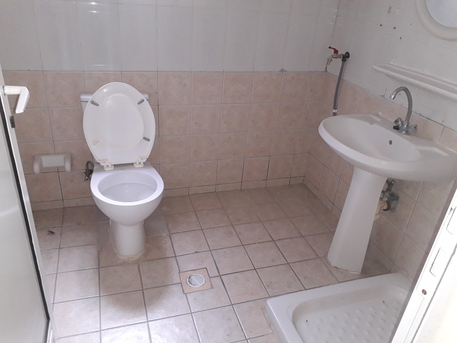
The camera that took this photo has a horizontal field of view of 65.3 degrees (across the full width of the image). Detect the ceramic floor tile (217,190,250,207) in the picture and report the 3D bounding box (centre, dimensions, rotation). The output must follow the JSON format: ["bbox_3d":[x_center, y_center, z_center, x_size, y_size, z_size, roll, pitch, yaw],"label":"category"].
[{"bbox_3d":[0.030,0.200,2.542,0.199,0.012,0.198,-5,30,-18],"label":"ceramic floor tile"}]

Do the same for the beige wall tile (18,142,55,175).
[{"bbox_3d":[-1.110,-0.079,2.081,0.200,0.200,0.010,-5,30,-18],"label":"beige wall tile"}]

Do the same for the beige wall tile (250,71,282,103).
[{"bbox_3d":[0.251,-0.548,2.343,0.200,0.200,0.010,-5,30,-18],"label":"beige wall tile"}]

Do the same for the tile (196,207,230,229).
[{"bbox_3d":[-0.098,0.312,2.327,0.200,0.009,0.198,-5,30,-18],"label":"tile"}]

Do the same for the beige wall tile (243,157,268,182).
[{"bbox_3d":[0.204,-0.015,2.626,0.200,0.200,0.010,-5,30,-18],"label":"beige wall tile"}]

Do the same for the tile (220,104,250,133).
[{"bbox_3d":[0.044,-0.355,2.375,0.199,0.200,0.010,-5,30,-18],"label":"tile"}]

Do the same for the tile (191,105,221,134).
[{"bbox_3d":[-0.147,-0.339,2.314,0.199,0.200,0.010,-5,30,-18],"label":"tile"}]

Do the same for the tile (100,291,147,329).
[{"bbox_3d":[-0.489,0.643,1.657,0.199,0.010,0.198,-5,30,-18],"label":"tile"}]

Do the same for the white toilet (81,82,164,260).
[{"bbox_3d":[-0.562,-0.020,1.919,0.370,0.854,0.640,-5,30,-18],"label":"white toilet"}]

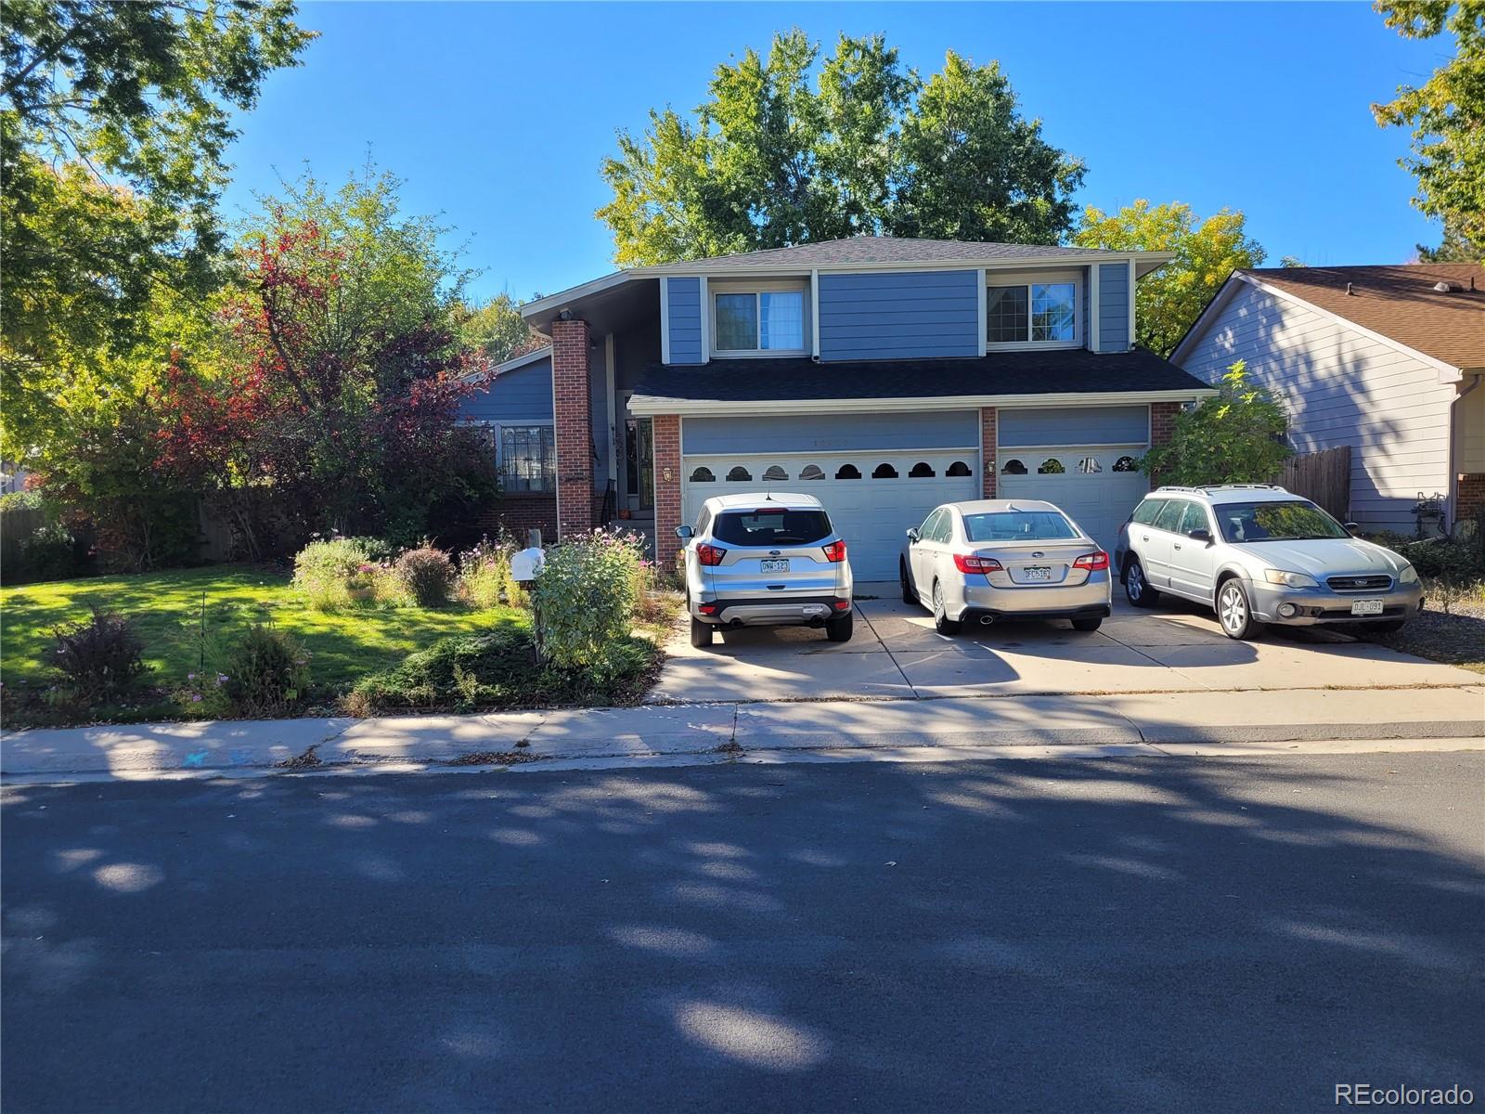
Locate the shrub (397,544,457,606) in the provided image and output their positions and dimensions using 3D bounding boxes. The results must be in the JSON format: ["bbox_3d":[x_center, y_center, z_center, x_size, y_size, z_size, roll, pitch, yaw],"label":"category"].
[{"bbox_3d":[-4.324,0.277,15.200,0.800,0.820,0.800,-1,3,0],"label":"shrub"}]

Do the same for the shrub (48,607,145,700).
[{"bbox_3d":[-5.998,0.892,10.400,0.860,0.840,0.840,-1,4,0],"label":"shrub"}]

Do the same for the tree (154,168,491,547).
[{"bbox_3d":[-7.952,-3.597,20.863,6.300,7.600,5.900,-1,3,0],"label":"tree"}]

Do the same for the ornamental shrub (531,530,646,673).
[{"bbox_3d":[-1.472,0.435,10.600,1.030,1.400,1.000,-1,4,0],"label":"ornamental shrub"}]

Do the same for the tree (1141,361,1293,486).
[{"bbox_3d":[7.284,-1.351,17.183,2.300,3.300,2.200,-1,3,0],"label":"tree"}]

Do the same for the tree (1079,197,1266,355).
[{"bbox_3d":[11.564,-5.188,30.302,5.500,8.960,5.300,-1,4,0],"label":"tree"}]

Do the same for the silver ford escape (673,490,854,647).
[{"bbox_3d":[0.225,0.030,13.880,1.880,1.690,4.500,-1,4,-3],"label":"silver ford escape"}]

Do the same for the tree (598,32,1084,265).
[{"bbox_3d":[3.244,-8.746,35.530,14.800,15.710,13.500,-1,4,0],"label":"tree"}]

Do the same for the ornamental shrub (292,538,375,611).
[{"bbox_3d":[-5.923,0.228,16.200,1.170,1.030,1.100,-1,4,0],"label":"ornamental shrub"}]

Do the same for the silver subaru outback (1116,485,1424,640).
[{"bbox_3d":[6.190,-0.020,13.700,1.800,1.600,4.800,-1,5,-3],"label":"silver subaru outback"}]

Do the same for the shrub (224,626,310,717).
[{"bbox_3d":[-4.201,1.009,9.850,0.770,0.790,0.750,-1,3,0],"label":"shrub"}]

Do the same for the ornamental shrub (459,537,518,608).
[{"bbox_3d":[-3.620,0.225,16.000,0.860,1.030,0.850,-1,4,0],"label":"ornamental shrub"}]

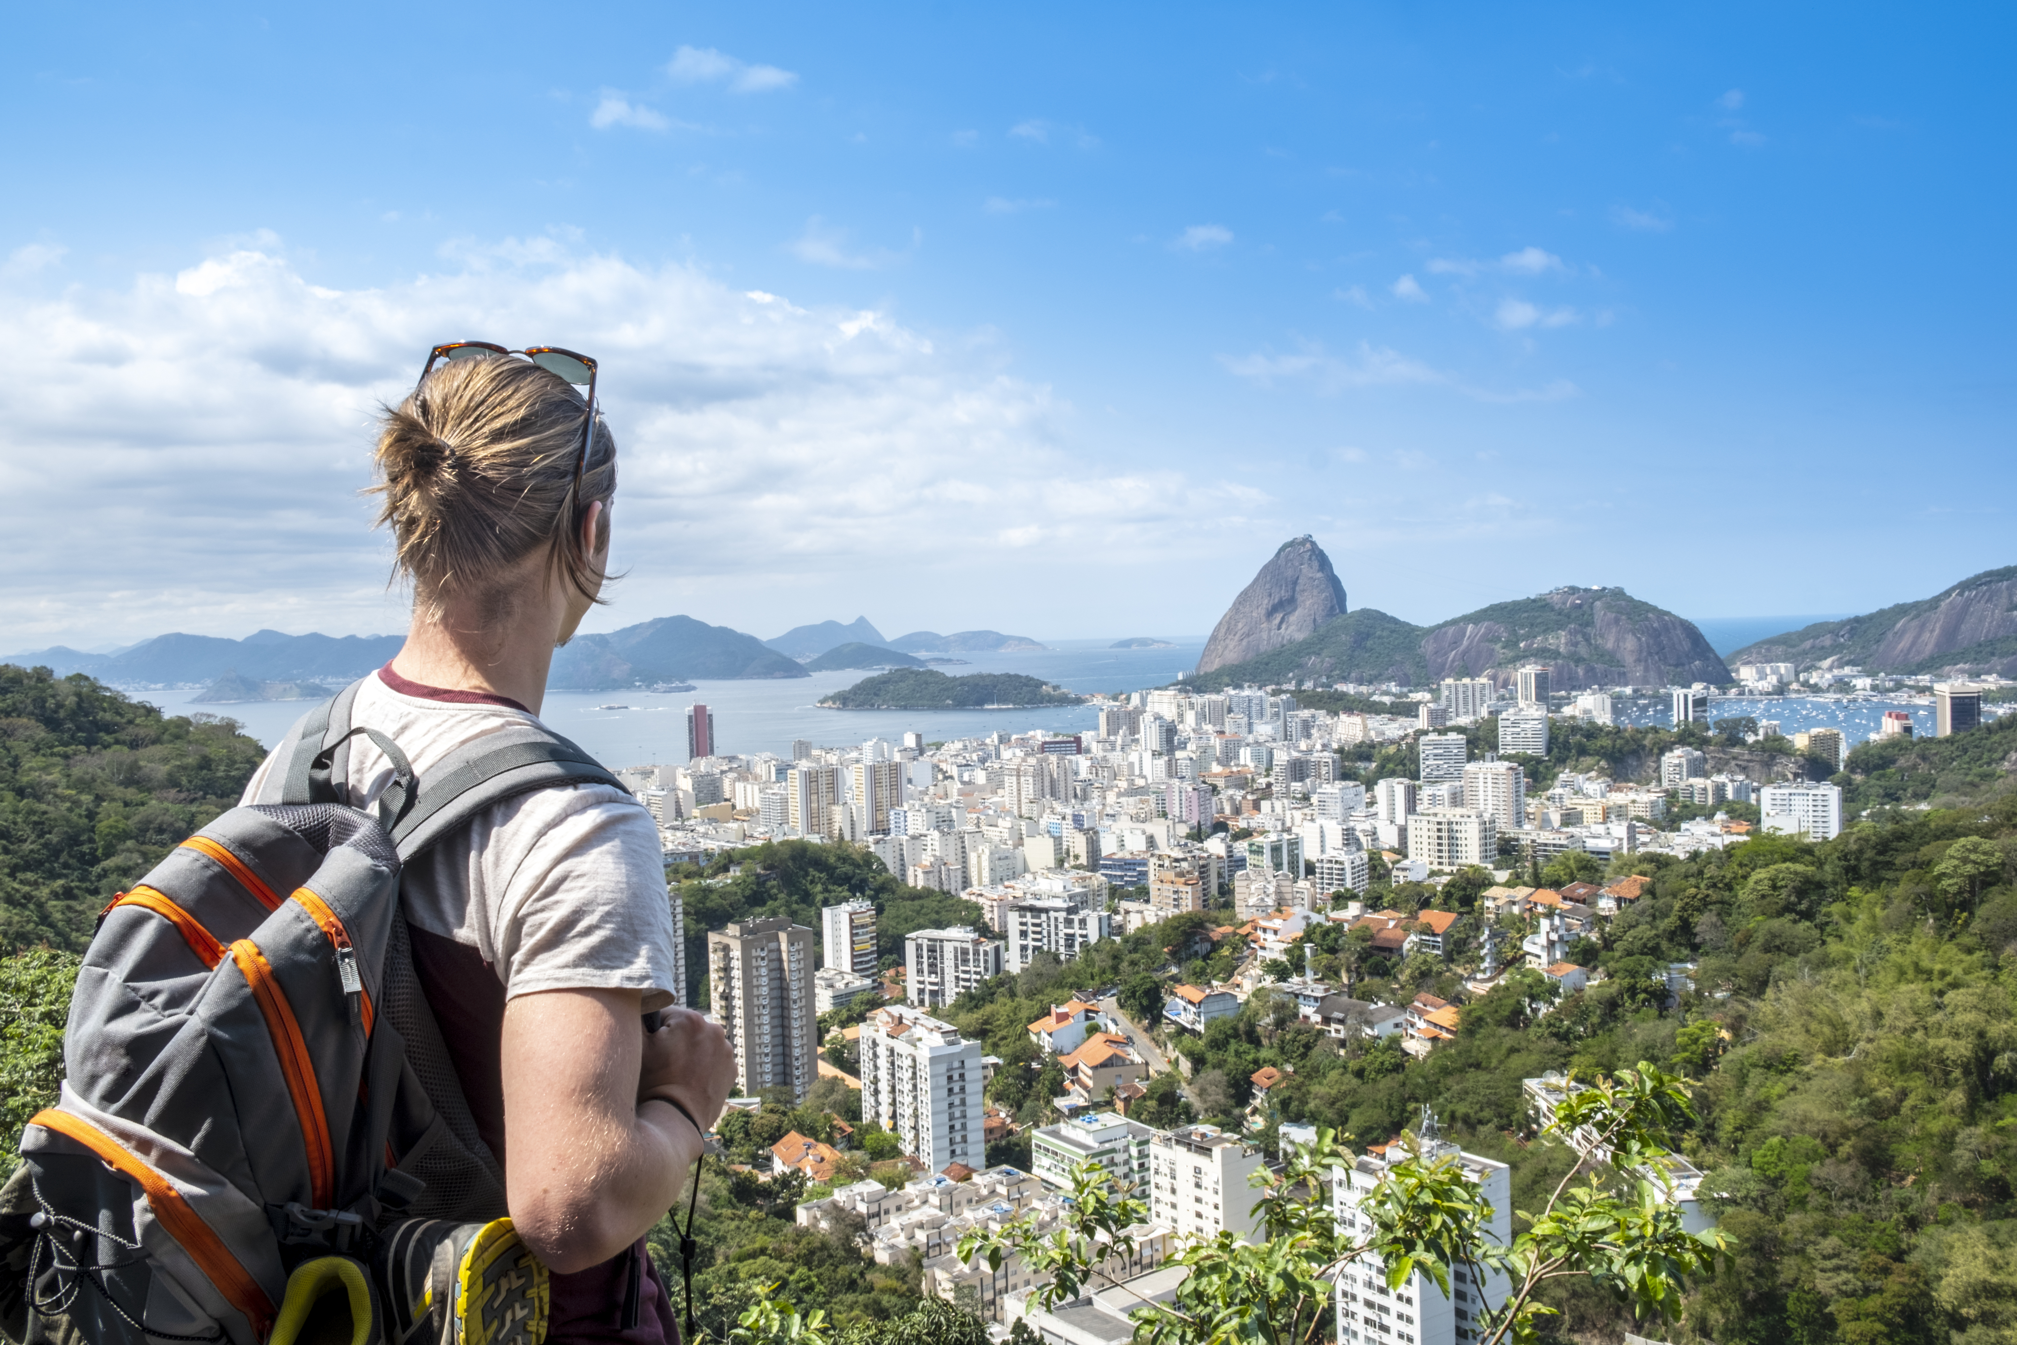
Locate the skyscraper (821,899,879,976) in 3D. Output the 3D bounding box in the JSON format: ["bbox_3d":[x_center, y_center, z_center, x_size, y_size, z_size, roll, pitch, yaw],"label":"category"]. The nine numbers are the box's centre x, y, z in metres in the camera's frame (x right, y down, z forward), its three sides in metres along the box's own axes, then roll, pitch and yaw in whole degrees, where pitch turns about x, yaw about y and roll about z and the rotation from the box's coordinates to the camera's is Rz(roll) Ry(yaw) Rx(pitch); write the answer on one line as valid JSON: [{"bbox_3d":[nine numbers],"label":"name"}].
[{"bbox_3d":[-65.950,115.910,656.700,13.570,40.000,18.230,-3,2,-44],"label":"skyscraper"}]

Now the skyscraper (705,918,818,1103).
[{"bbox_3d":[-77.780,106.970,499.850,25.680,56.500,20.970,-3,2,-39],"label":"skyscraper"}]

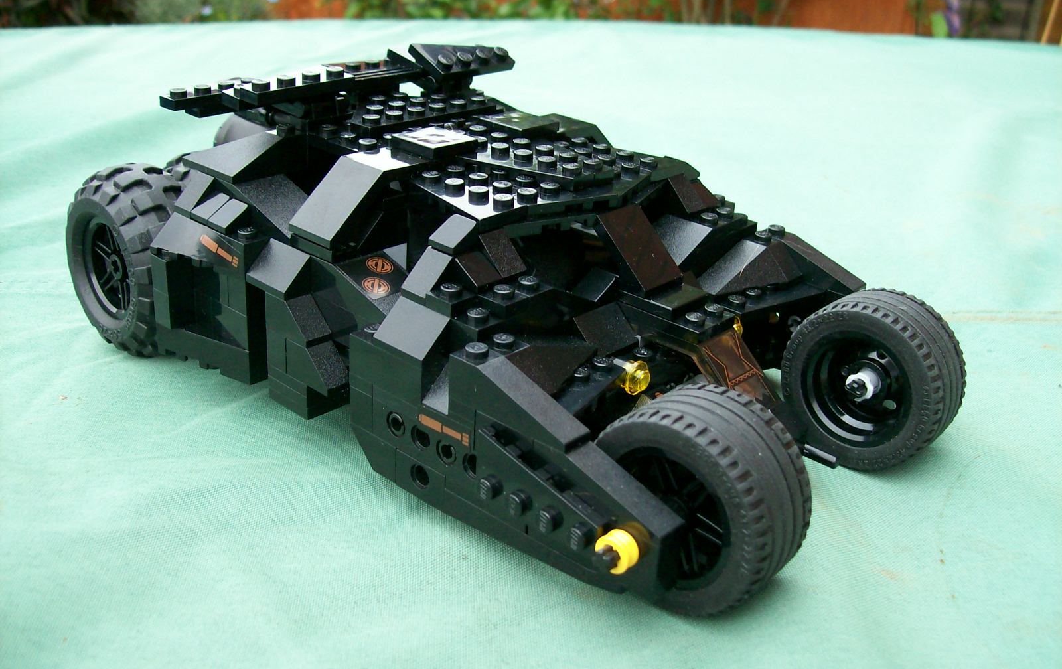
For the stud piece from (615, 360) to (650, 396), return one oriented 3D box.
[{"bbox_3d":[0.024,0.010,0.251,0.005,0.008,0.008,23,30,36],"label":"stud piece"}]

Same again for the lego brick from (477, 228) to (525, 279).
[{"bbox_3d":[-0.009,-0.019,0.250,0.016,0.010,0.008,23,30,36],"label":"lego brick"}]

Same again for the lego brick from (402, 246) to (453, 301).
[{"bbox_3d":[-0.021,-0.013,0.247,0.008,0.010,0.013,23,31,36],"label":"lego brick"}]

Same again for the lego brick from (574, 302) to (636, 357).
[{"bbox_3d":[0.015,-0.001,0.262,0.016,0.010,0.016,23,30,36],"label":"lego brick"}]

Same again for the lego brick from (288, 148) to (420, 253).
[{"bbox_3d":[-0.044,-0.035,0.278,0.016,0.017,0.029,23,31,36],"label":"lego brick"}]

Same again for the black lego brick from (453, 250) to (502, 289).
[{"bbox_3d":[-0.012,-0.014,0.240,0.008,0.006,0.008,23,30,36],"label":"black lego brick"}]

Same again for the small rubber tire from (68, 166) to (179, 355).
[{"bbox_3d":[-0.115,-0.022,0.329,0.056,0.056,0.026,21,30,37],"label":"small rubber tire"}]

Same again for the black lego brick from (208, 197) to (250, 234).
[{"bbox_3d":[-0.077,-0.031,0.284,0.008,0.006,0.008,23,30,36],"label":"black lego brick"}]

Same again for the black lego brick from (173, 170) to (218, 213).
[{"bbox_3d":[-0.086,-0.038,0.295,0.008,0.010,0.016,23,30,36],"label":"black lego brick"}]

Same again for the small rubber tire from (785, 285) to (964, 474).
[{"bbox_3d":[0.087,0.011,0.282,0.043,0.043,0.022,23,30,36],"label":"small rubber tire"}]

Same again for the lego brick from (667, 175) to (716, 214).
[{"bbox_3d":[0.041,-0.039,0.300,0.015,0.010,0.016,23,30,36],"label":"lego brick"}]

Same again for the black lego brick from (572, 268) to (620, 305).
[{"bbox_3d":[0.015,-0.011,0.262,0.008,0.006,0.008,23,30,36],"label":"black lego brick"}]

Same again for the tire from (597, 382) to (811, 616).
[{"bbox_3d":[0.034,0.034,0.226,0.044,0.044,0.022,21,30,37],"label":"tire"}]

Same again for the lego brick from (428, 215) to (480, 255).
[{"bbox_3d":[-0.017,-0.022,0.248,0.008,0.006,0.008,23,31,36],"label":"lego brick"}]

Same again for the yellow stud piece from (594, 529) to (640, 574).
[{"bbox_3d":[0.016,0.039,0.201,0.007,0.007,0.004,23,30,36],"label":"yellow stud piece"}]

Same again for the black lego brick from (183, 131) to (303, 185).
[{"bbox_3d":[-0.077,-0.051,0.303,0.024,0.010,0.024,23,30,36],"label":"black lego brick"}]

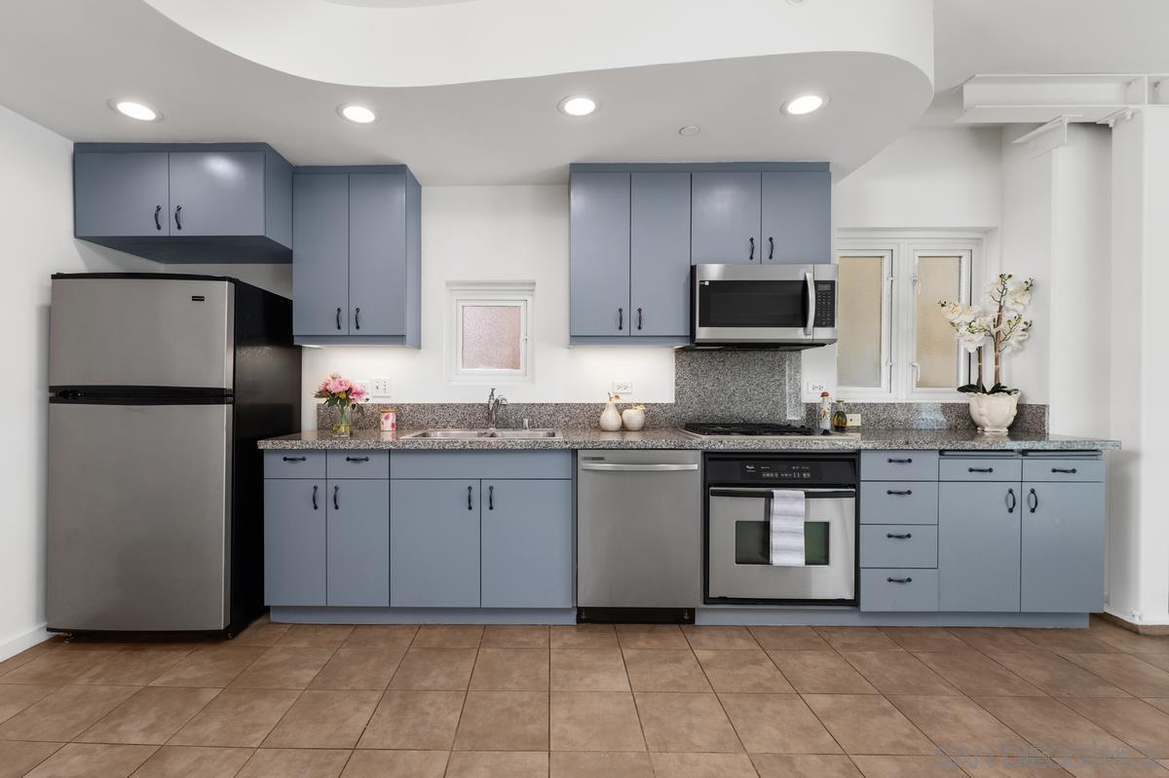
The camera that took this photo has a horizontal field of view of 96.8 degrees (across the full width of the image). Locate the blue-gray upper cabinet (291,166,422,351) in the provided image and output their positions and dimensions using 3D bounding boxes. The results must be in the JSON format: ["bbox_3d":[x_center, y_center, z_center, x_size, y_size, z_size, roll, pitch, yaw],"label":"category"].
[{"bbox_3d":[-1.260,-0.717,2.945,0.608,0.965,0.330,0,1,-2],"label":"blue-gray upper cabinet"}]

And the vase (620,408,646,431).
[{"bbox_3d":[0.286,0.179,3.080,0.139,0.138,0.139,0,0,-1],"label":"vase"}]

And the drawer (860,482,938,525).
[{"bbox_3d":[1.508,0.544,2.715,0.375,0.205,0.450,0,1,-1],"label":"drawer"}]

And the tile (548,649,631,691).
[{"bbox_3d":[0.018,1.199,2.210,0.324,0.012,0.333,0,0,-1],"label":"tile"}]

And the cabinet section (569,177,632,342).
[{"bbox_3d":[0.083,-0.729,2.945,0.327,0.881,0.300,0,1,-1],"label":"cabinet section"}]

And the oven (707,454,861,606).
[{"bbox_3d":[0.952,0.675,2.769,0.745,0.740,0.610,0,0,0],"label":"oven"}]

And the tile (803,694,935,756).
[{"bbox_3d":[1.010,1.200,1.859,0.324,0.012,0.333,0,0,-1],"label":"tile"}]

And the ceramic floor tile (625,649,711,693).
[{"bbox_3d":[0.336,1.185,2.180,0.322,0.010,0.326,0,0,-1],"label":"ceramic floor tile"}]

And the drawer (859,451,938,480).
[{"bbox_3d":[1.518,0.370,2.704,0.374,0.150,0.480,0,0,0],"label":"drawer"}]

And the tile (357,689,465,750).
[{"bbox_3d":[-0.610,1.201,1.889,0.324,0.012,0.333,0,0,-1],"label":"tile"}]

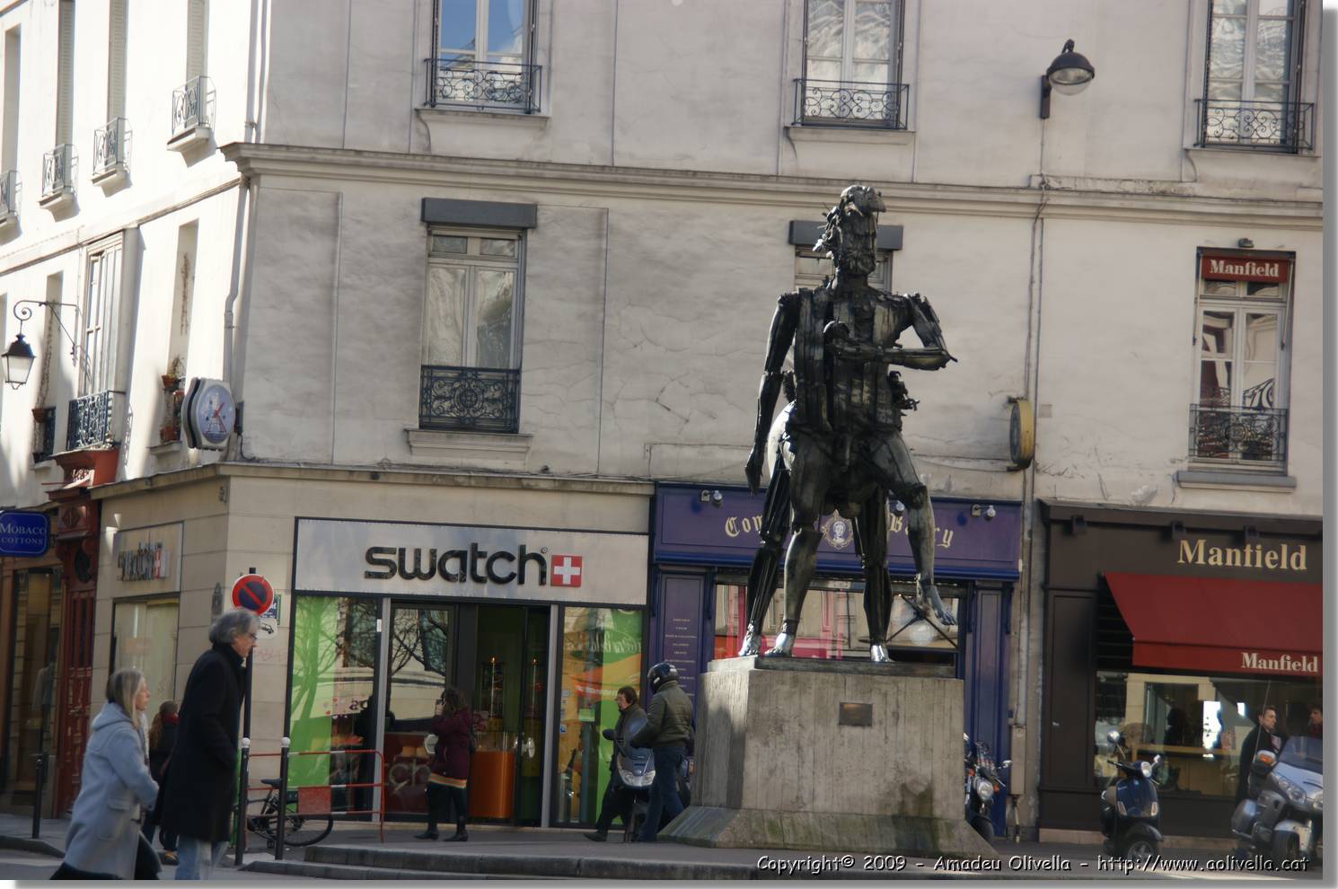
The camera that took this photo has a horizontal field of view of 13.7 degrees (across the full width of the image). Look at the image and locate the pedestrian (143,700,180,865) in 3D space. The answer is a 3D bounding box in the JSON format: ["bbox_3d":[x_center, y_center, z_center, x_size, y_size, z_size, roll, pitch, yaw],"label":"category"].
[{"bbox_3d":[-5.094,3.396,56.146,0.600,1.660,0.480,4,-4,-21],"label":"pedestrian"}]

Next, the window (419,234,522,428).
[{"bbox_3d":[-2.208,-1.255,62.380,1.150,2.280,0.220,3,-4,-9],"label":"window"}]

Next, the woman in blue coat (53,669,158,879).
[{"bbox_3d":[-3.046,2.003,30.149,0.720,1.580,0.500,2,-4,0],"label":"woman in blue coat"}]

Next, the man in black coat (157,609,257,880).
[{"bbox_3d":[-2.563,1.801,30.943,0.600,1.780,0.550,3,-4,-3],"label":"man in black coat"}]

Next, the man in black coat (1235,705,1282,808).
[{"bbox_3d":[6.796,3.892,64.550,0.450,1.750,0.520,0,-4,29],"label":"man in black coat"}]

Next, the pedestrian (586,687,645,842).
[{"bbox_3d":[-0.558,3.365,58.747,0.680,1.650,0.500,4,-4,-20],"label":"pedestrian"}]

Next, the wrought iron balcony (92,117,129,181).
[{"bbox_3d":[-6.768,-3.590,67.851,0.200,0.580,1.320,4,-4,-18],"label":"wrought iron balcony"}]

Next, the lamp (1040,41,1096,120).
[{"bbox_3d":[4.301,-4.003,60.915,0.520,0.700,1.700,3,-4,-8],"label":"lamp"}]

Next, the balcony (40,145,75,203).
[{"bbox_3d":[-7.875,-3.505,71.654,0.270,0.660,1.300,4,-4,-18],"label":"balcony"}]

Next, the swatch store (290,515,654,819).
[{"bbox_3d":[-2.188,2.510,60.702,3.900,3.280,0.600,3,-4,-8],"label":"swatch store"}]

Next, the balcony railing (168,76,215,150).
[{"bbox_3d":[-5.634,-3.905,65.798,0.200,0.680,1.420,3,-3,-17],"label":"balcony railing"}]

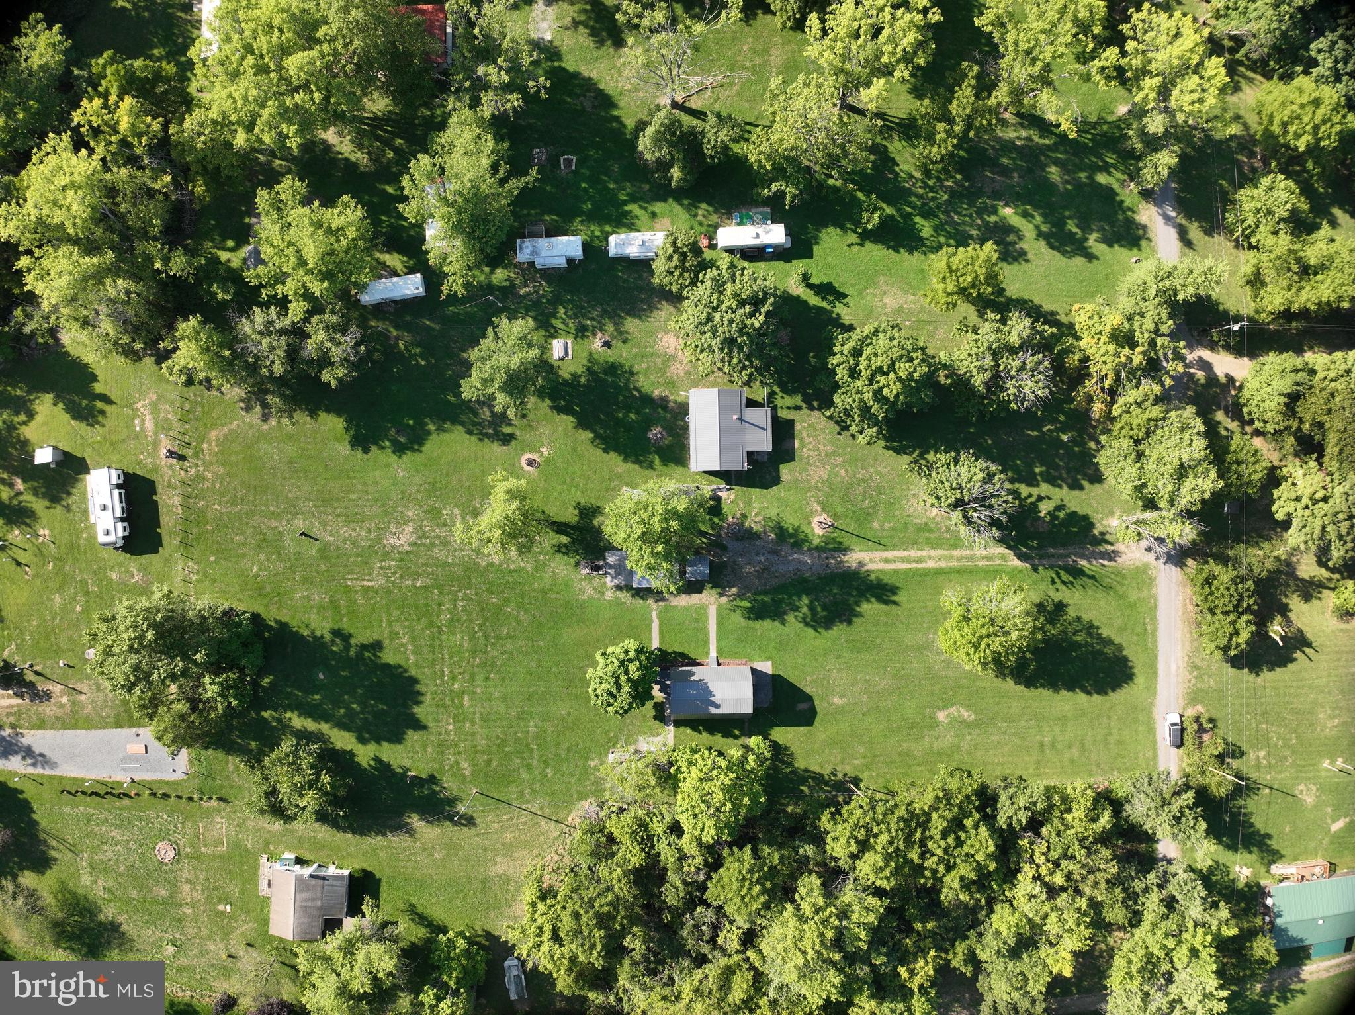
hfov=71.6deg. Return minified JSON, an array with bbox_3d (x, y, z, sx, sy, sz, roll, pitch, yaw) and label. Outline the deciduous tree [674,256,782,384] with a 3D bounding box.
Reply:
[{"bbox_3d":[6.200,-23.000,115.500,13.200,15.000,15.400,0,90,0],"label":"deciduous tree"}]

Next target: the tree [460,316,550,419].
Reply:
[{"bbox_3d":[-21.610,-17.589,119.629,11.062,15.500,12.755,0,90,1],"label":"tree"}]

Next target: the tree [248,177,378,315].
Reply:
[{"bbox_3d":[-45.163,-32.403,119.037,15.048,17.500,16.973,0,90,1],"label":"tree"}]

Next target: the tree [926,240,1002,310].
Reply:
[{"bbox_3d":[36.459,-29.553,120.701,9.888,10.800,8.493,0,90,1],"label":"tree"}]

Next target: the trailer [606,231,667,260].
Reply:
[{"bbox_3d":[-4.620,-33.740,121.900,8.400,3.100,2.850,-2,90,0],"label":"trailer"}]

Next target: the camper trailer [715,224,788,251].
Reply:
[{"bbox_3d":[9.400,-34.800,121.350,9.100,3.300,2.600,-4,90,0],"label":"camper trailer"}]

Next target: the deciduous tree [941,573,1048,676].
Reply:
[{"bbox_3d":[39.417,14.899,119.290,13.131,14.000,12.803,0,90,1],"label":"deciduous tree"}]

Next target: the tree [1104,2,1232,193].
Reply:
[{"bbox_3d":[59.000,-49.600,114.000,13.000,18.000,19.500,0,90,0],"label":"tree"}]

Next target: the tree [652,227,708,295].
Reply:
[{"bbox_3d":[0.200,-30.800,118.700,7.000,8.500,7.000,0,90,0],"label":"tree"}]

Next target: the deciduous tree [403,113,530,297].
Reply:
[{"bbox_3d":[-25.200,-36.300,113.500,15.300,19.000,20.500,0,90,0],"label":"deciduous tree"}]

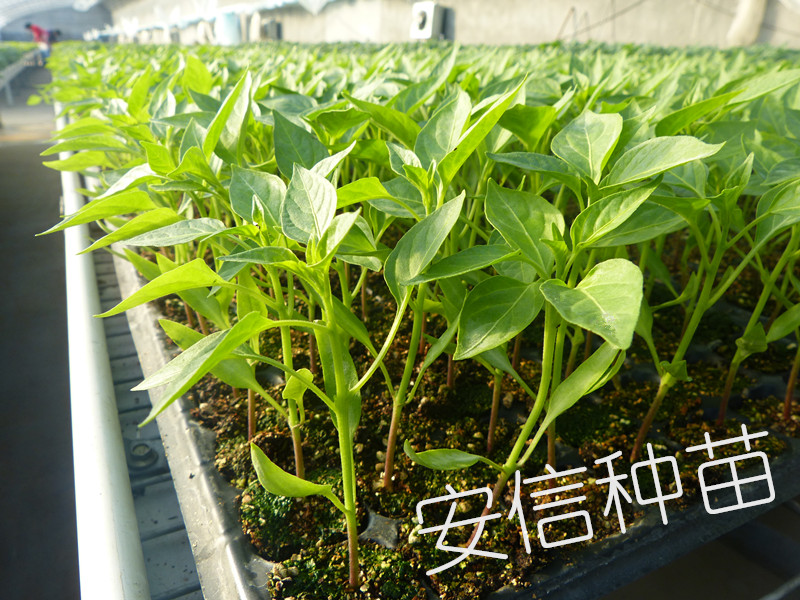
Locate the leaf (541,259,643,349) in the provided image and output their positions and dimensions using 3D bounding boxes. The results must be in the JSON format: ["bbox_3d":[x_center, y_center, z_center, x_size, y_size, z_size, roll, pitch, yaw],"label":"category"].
[{"bbox_3d":[0.051,0.001,0.158,0.025,0.007,0.028,-22,40,-3],"label":"leaf"}]

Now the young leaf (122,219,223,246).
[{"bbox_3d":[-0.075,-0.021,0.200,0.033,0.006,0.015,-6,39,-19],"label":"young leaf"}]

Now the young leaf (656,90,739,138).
[{"bbox_3d":[0.125,-0.078,0.253,0.042,0.006,0.014,-15,40,-18],"label":"young leaf"}]

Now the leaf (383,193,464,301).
[{"bbox_3d":[0.008,-0.018,0.207,0.021,0.008,0.045,18,68,32],"label":"leaf"}]

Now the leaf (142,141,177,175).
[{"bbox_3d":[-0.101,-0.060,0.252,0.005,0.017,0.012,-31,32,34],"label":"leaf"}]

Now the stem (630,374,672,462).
[{"bbox_3d":[0.104,0.050,0.249,0.005,0.042,0.004,22,25,25],"label":"stem"}]

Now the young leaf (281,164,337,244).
[{"bbox_3d":[-0.026,-0.027,0.167,0.015,0.005,0.026,-15,70,-7],"label":"young leaf"}]

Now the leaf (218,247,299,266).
[{"bbox_3d":[-0.034,-0.010,0.145,0.020,0.004,0.009,-3,24,-7],"label":"leaf"}]

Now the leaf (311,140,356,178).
[{"bbox_3d":[-0.023,-0.047,0.201,0.021,0.005,0.011,-42,59,-15],"label":"leaf"}]

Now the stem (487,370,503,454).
[{"bbox_3d":[0.038,0.046,0.243,0.003,0.038,0.003,2,23,0],"label":"stem"}]

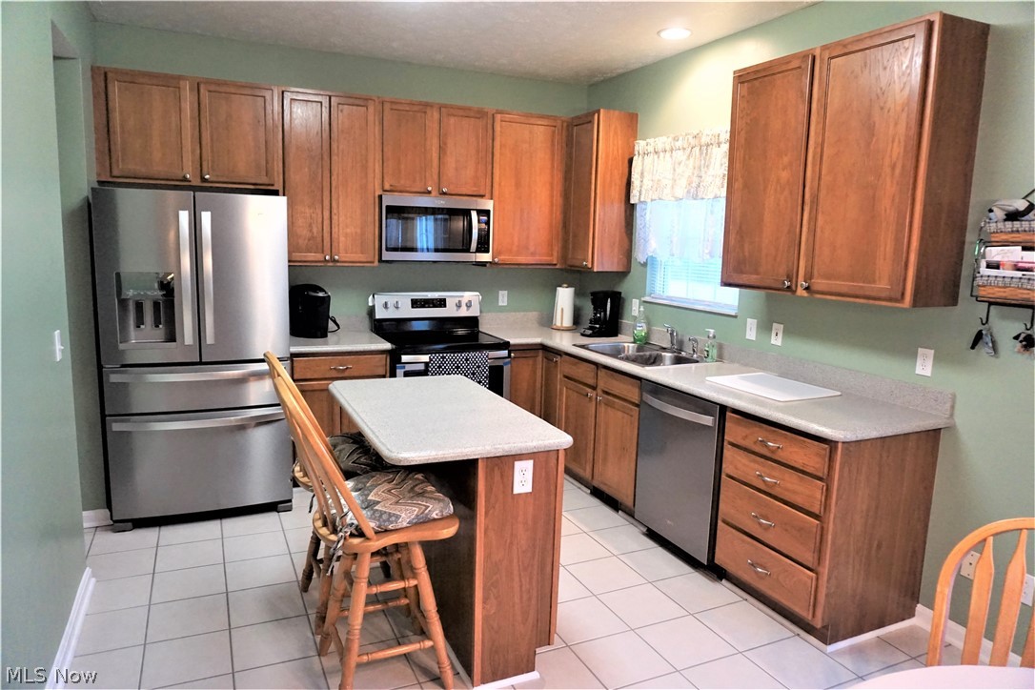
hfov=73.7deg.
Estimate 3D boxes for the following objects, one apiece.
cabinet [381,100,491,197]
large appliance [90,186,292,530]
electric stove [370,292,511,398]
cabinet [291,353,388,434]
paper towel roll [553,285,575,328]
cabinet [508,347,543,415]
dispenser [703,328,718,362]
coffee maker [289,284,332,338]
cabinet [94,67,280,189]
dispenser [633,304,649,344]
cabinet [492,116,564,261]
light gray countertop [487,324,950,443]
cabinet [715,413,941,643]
[{"bbox_3d":[-0.584,-1.298,4.676,0.770,0.602,0.315,-3,10,-25],"label":"cabinet"},{"bbox_3d":[-1.845,0.032,4.022,0.910,1.778,0.850,-2,10,-22],"label":"large appliance"},{"bbox_3d":[-0.538,0.271,4.716,0.770,1.160,0.705,-3,10,-24],"label":"electric stove"},{"bbox_3d":[-1.211,0.427,4.544,0.605,0.872,0.620,-2,10,-24],"label":"cabinet"},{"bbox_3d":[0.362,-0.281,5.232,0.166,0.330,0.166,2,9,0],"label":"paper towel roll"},{"bbox_3d":[-0.083,0.381,5.057,0.275,0.872,0.620,-2,10,-24],"label":"cabinet"},{"bbox_3d":[1.101,0.002,3.921,0.069,0.185,0.066,-1,9,-15],"label":"dispenser"},{"bbox_3d":[-1.339,-0.218,4.445,0.305,0.330,0.244,8,11,35],"label":"coffee maker"},{"bbox_3d":[-1.908,-1.235,4.053,0.954,0.595,0.315,-3,10,-24],"label":"cabinet"},{"bbox_3d":[0.831,-0.141,4.569,0.095,0.262,0.062,4,9,12],"label":"dispenser"},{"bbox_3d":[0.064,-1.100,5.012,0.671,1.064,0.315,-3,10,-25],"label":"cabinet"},{"bbox_3d":[0.724,0.112,4.007,0.885,0.048,3.090,-2,10,-24],"label":"light gray countertop"},{"bbox_3d":[1.328,0.738,3.049,0.625,0.872,0.610,-2,10,-24],"label":"cabinet"}]

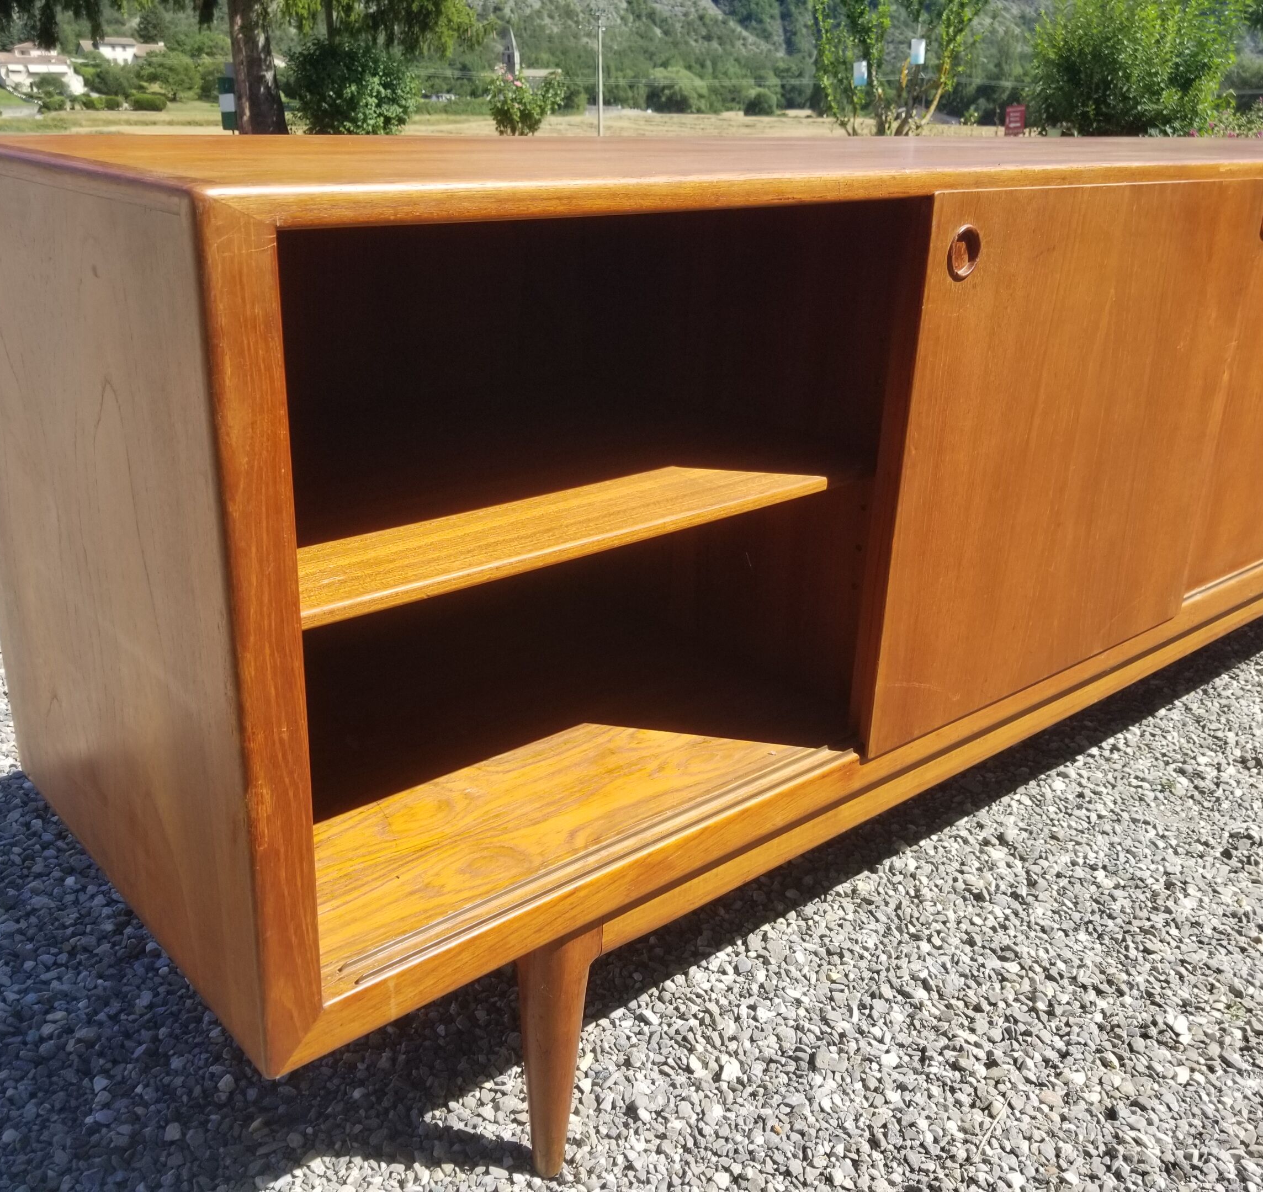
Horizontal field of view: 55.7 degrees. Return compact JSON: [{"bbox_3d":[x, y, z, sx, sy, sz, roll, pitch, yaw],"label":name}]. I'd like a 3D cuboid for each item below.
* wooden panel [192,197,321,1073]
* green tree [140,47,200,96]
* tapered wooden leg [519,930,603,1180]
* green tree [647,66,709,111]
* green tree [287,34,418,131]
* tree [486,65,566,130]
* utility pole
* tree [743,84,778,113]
[{"bbox_3d":[-0.205,0.051,0.664,0.042,0.530,0.025,-16,29,-38],"label":"wooden panel"},{"bbox_3d":[-43.423,-49.201,112.222,5.577,4.282,5.020,-5,23,-19],"label":"green tree"},{"bbox_3d":[-0.064,0.366,0.972,0.058,0.274,0.058,-16,29,-38],"label":"tapered wooden leg"},{"bbox_3d":[6.370,-72.454,170.103,8.677,5.866,7.809,3,22,1],"label":"green tree"},{"bbox_3d":[-3.366,-6.072,14.415,1.549,1.314,1.394,-2,23,-12],"label":"green tree"},{"bbox_3d":[-1.136,-5.251,12.928,0.857,0.898,0.772,0,22,-5],"label":"tree"},{"bbox_3d":[-2.092,-34.177,78.890,0.280,7.385,0.280,2,22,-2],"label":"utility pole"},{"bbox_3d":[16.811,-65.053,156.159,4.537,3.302,4.083,4,22,4],"label":"tree"}]

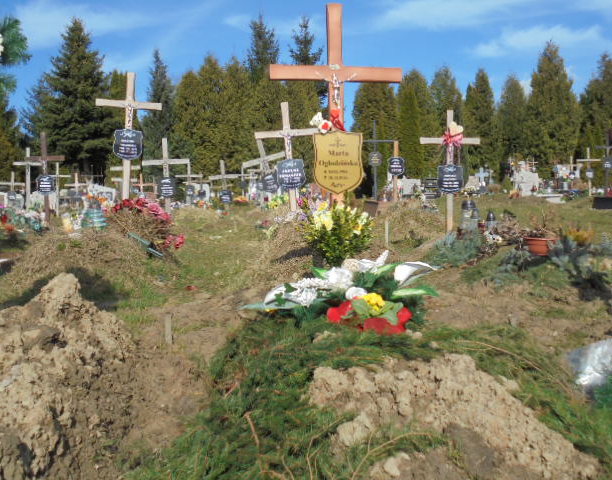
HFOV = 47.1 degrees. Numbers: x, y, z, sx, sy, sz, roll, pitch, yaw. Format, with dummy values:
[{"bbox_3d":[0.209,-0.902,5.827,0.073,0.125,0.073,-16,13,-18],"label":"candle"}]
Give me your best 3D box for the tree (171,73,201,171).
[{"bbox_3d":[-5.636,-5.213,33.000,1.644,5.495,1.700,0,4,0],"label":"tree"}]

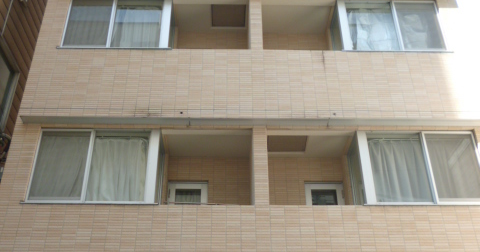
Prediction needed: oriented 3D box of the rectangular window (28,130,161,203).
[{"bbox_3d":[-2.088,0.591,7.526,1.783,1.181,0.120,0,-32,-1],"label":"rectangular window"}]

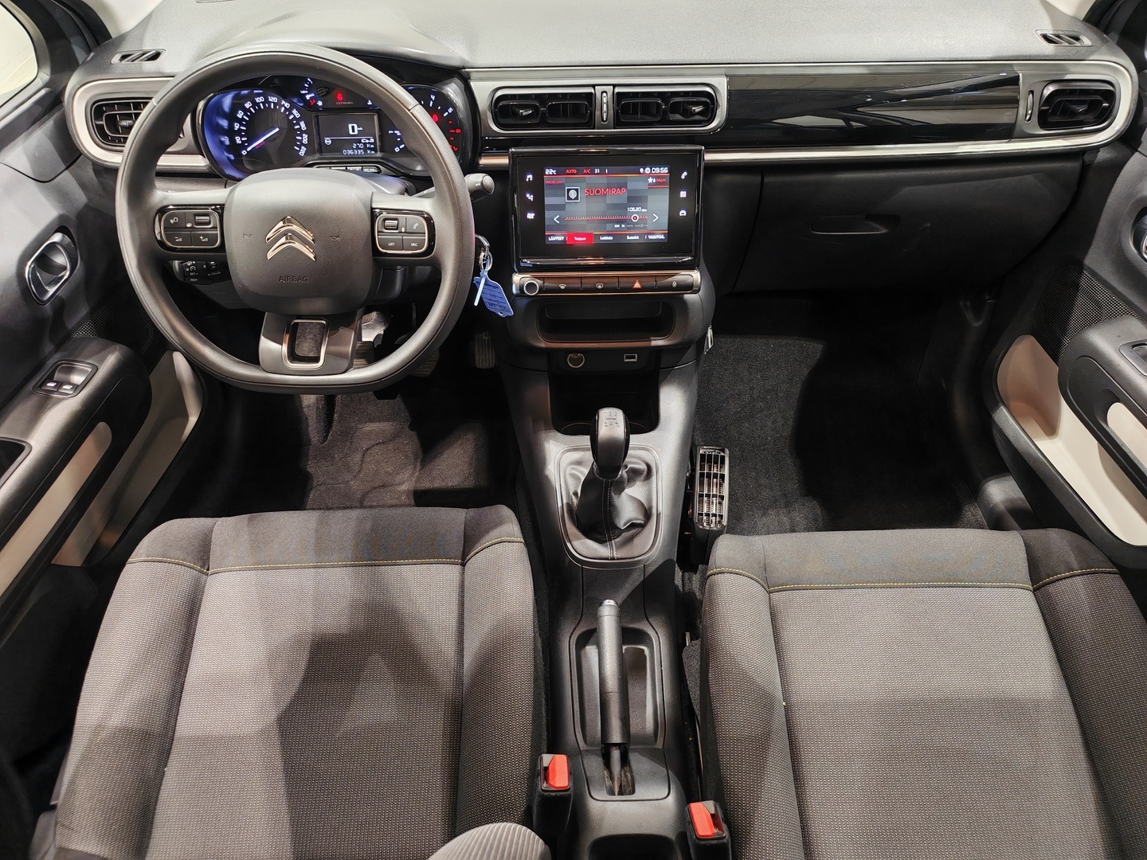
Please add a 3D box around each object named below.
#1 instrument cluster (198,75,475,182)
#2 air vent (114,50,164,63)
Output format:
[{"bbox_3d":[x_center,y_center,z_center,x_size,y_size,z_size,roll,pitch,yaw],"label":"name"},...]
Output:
[{"bbox_3d":[-0.298,-0.380,1.086,0.325,0.125,0.085,-1,20,0],"label":"instrument cluster"},{"bbox_3d":[-0.539,-0.463,1.067,0.056,0.014,0.036,-1,48,0],"label":"air vent"}]

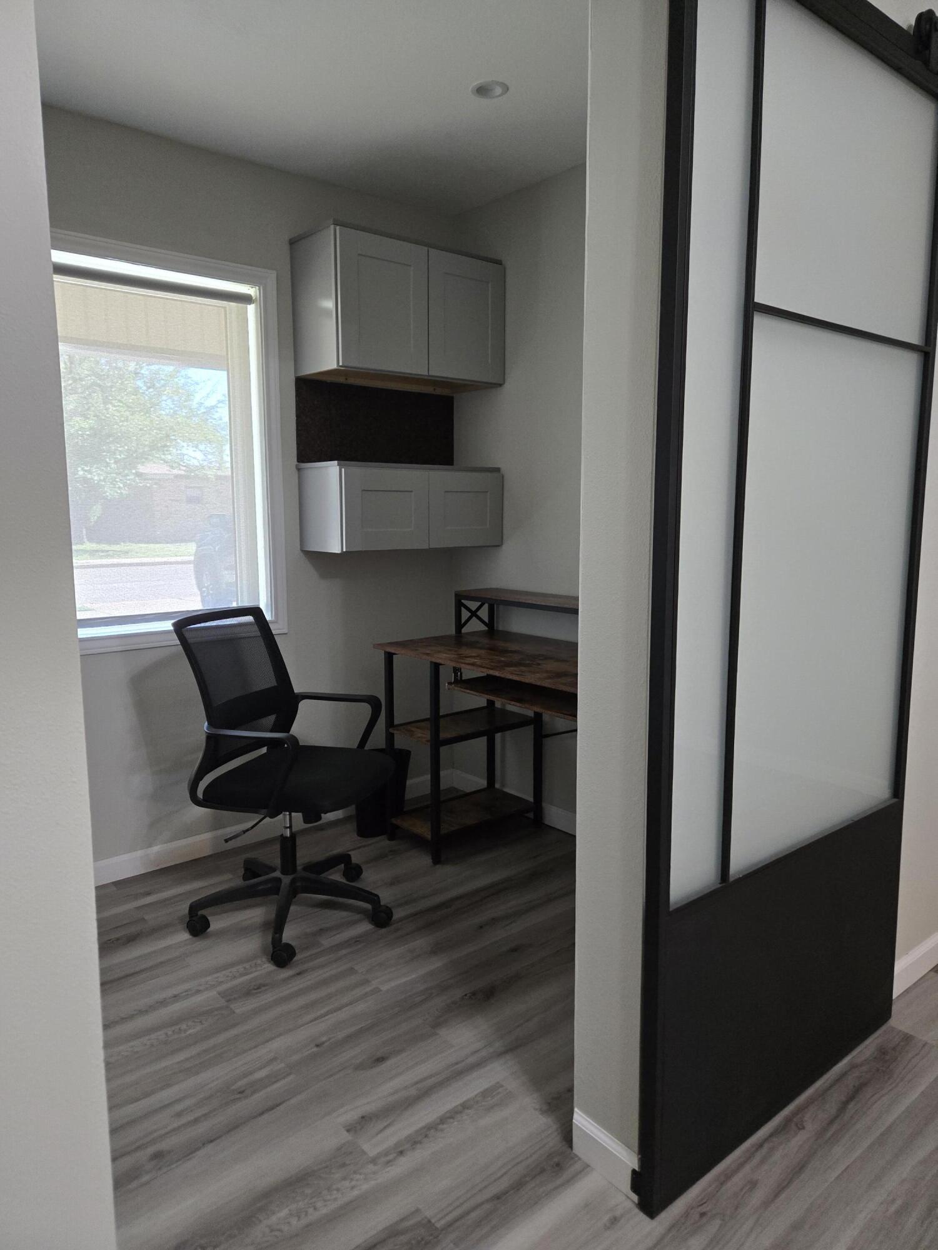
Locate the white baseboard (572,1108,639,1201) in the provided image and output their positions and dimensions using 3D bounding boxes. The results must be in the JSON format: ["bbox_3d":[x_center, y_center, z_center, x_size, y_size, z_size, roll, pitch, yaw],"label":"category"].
[{"bbox_3d":[0.264,1.011,1.583,0.016,0.083,0.164,-7,10,-39],"label":"white baseboard"}]

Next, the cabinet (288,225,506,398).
[{"bbox_3d":[-0.250,-1.176,3.178,0.758,0.473,0.307,-7,10,-39],"label":"cabinet"}]

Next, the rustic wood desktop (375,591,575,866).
[{"bbox_3d":[0.230,0.405,2.919,0.590,0.910,1.200,-7,10,-39],"label":"rustic wood desktop"}]

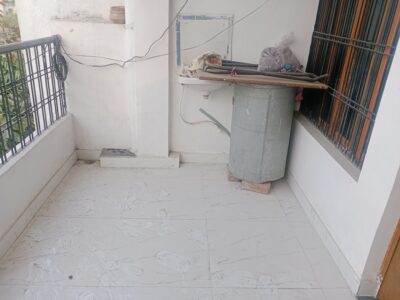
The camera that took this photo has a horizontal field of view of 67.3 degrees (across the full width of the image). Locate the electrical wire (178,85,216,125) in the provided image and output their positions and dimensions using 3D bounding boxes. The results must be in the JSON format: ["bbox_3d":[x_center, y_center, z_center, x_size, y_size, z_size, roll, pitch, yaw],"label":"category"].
[{"bbox_3d":[-0.018,-0.400,2.683,0.322,0.361,0.090,1,23,-2],"label":"electrical wire"}]

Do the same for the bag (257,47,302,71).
[{"bbox_3d":[0.638,-0.727,2.428,0.333,0.220,0.260,1,23,-2],"label":"bag"}]

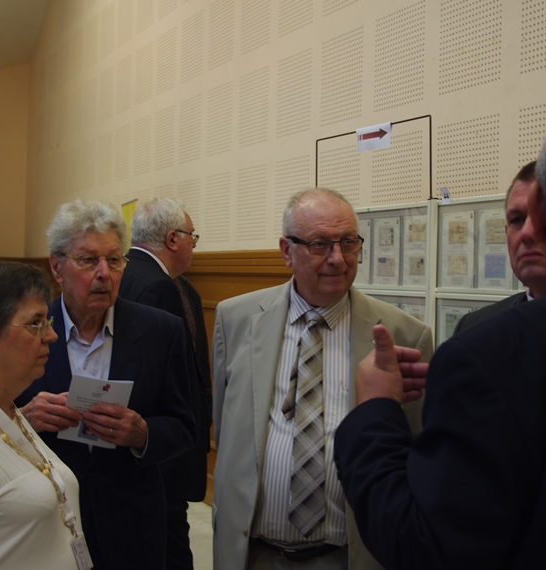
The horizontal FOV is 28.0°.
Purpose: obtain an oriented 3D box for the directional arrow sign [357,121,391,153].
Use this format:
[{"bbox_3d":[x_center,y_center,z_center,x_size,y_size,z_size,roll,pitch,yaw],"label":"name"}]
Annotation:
[{"bbox_3d":[0.435,-0.634,4.715,0.015,0.104,0.298,1,1,-24],"label":"directional arrow sign"}]

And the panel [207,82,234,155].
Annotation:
[{"bbox_3d":[-0.361,-1.124,7.439,0.020,0.465,0.465,1,1,-24],"label":"panel"}]

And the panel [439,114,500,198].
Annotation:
[{"bbox_3d":[0.827,-0.474,4.690,0.020,0.465,0.465,1,1,-24],"label":"panel"}]

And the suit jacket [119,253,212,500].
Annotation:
[{"bbox_3d":[-0.367,0.280,3.420,0.340,0.770,0.510,1,0,12],"label":"suit jacket"}]

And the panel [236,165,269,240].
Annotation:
[{"bbox_3d":[-0.134,-0.512,6.891,0.020,0.455,0.455,1,0,-24],"label":"panel"}]

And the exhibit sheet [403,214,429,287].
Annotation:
[{"bbox_3d":[0.578,-0.127,4.379,0.008,0.295,0.214,1,1,-24],"label":"exhibit sheet"}]

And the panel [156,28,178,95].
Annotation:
[{"bbox_3d":[-0.829,-1.740,8.530,0.020,0.455,0.455,1,0,-24],"label":"panel"}]

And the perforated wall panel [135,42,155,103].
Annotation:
[{"bbox_3d":[-1.069,-1.754,9.086,0.020,0.465,0.465,1,1,-24],"label":"perforated wall panel"}]

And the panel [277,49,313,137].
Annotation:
[{"bbox_3d":[0.119,-1.104,6.337,0.020,0.465,0.465,1,1,-24],"label":"panel"}]

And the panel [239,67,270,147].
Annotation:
[{"bbox_3d":[-0.120,-1.111,6.886,0.020,0.455,0.455,1,0,-24],"label":"panel"}]

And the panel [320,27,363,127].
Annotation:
[{"bbox_3d":[0.362,-1.092,5.788,0.020,0.455,0.455,1,0,-24],"label":"panel"}]

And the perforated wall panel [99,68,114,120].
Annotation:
[{"bbox_3d":[-1.550,-1.774,10.187,0.020,0.465,0.465,1,1,-24],"label":"perforated wall panel"}]

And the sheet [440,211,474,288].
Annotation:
[{"bbox_3d":[0.694,-0.127,4.114,0.008,0.295,0.212,1,1,-24],"label":"sheet"}]

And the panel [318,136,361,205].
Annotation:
[{"bbox_3d":[0.348,-0.492,5.792,0.020,0.455,0.455,1,0,-24],"label":"panel"}]

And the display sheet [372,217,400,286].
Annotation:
[{"bbox_3d":[0.499,-0.142,4.793,0.010,0.297,0.212,1,0,-24],"label":"display sheet"}]

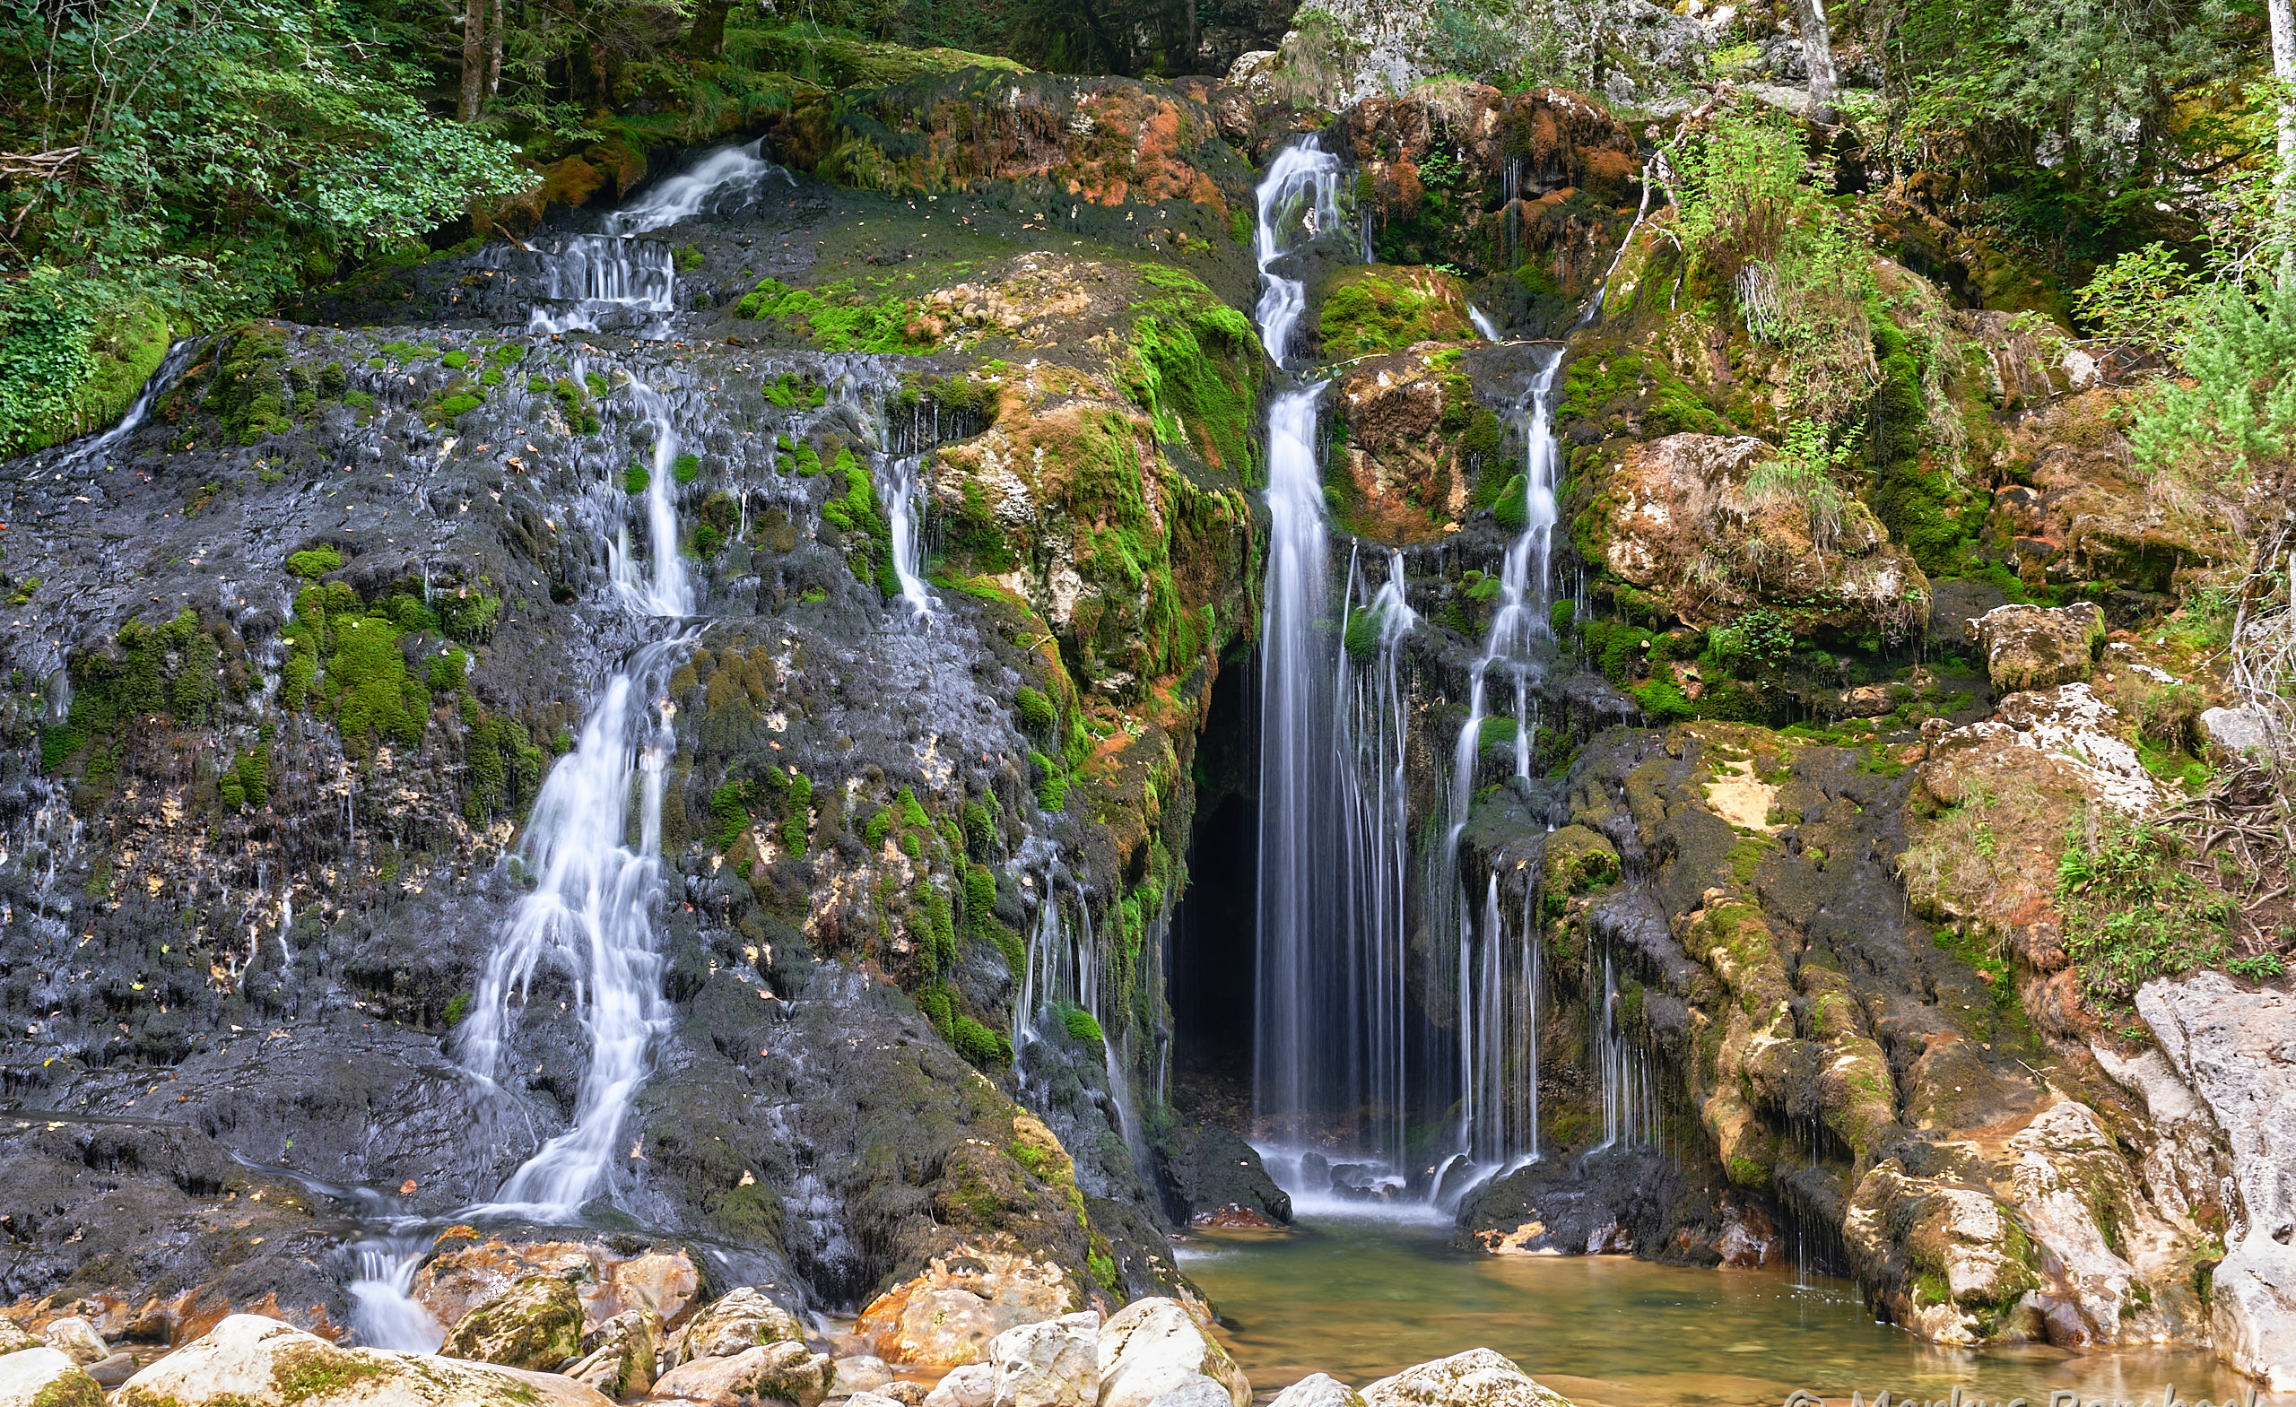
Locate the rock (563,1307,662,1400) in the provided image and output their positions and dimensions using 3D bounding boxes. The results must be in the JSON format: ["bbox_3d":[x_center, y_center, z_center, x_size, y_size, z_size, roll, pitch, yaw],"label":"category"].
[{"bbox_3d":[-1.831,2.208,8.450,0.353,0.307,0.300,0,-2,0],"label":"rock"}]

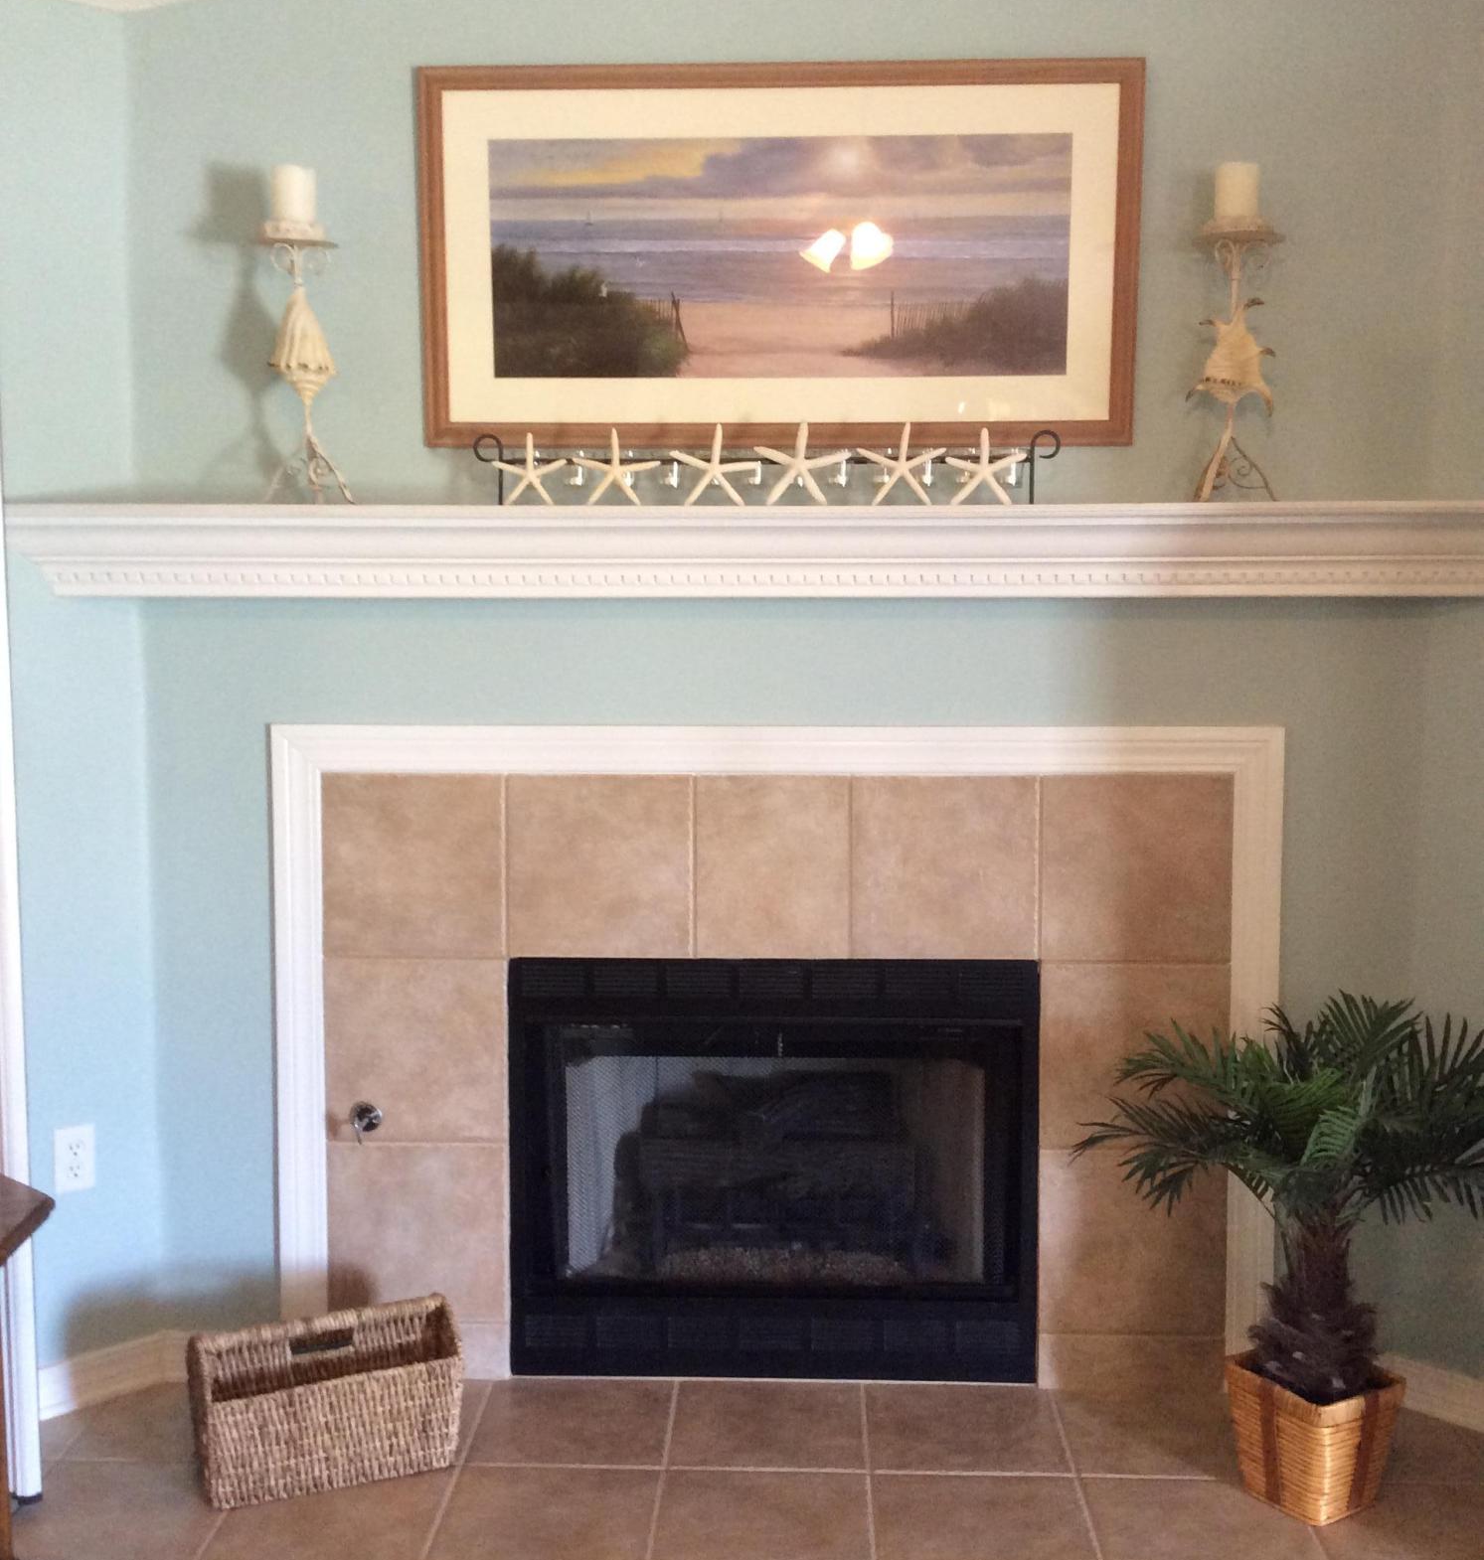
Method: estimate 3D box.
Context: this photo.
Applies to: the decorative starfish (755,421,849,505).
[{"bbox_3d":[0.103,-0.529,3.078,0.164,0.144,0.022,0,4,2],"label":"decorative starfish"}]

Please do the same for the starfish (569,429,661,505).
[{"bbox_3d":[-0.210,-0.525,3.091,0.149,0.134,0.022,0,4,2],"label":"starfish"}]

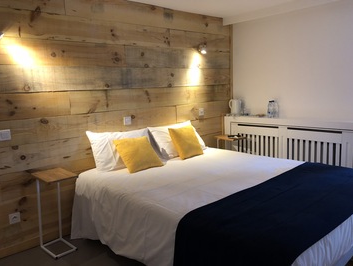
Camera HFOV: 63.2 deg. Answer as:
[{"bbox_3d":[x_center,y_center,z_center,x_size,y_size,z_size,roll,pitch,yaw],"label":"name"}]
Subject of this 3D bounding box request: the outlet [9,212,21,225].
[{"bbox_3d":[-1.357,0.715,2.412,0.084,0.084,0.012,-9,11,-39],"label":"outlet"}]

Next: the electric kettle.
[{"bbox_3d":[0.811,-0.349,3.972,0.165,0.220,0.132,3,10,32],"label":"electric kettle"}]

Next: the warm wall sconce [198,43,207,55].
[{"bbox_3d":[0.315,-1.043,3.548,0.085,0.120,0.110,-9,11,-39],"label":"warm wall sconce"}]

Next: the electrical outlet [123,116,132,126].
[{"bbox_3d":[-0.511,-0.129,3.022,0.084,0.084,0.012,-9,11,-39],"label":"electrical outlet"}]

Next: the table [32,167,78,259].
[{"bbox_3d":[-1.013,0.672,2.444,0.245,0.665,0.400,-11,12,-44],"label":"table"}]

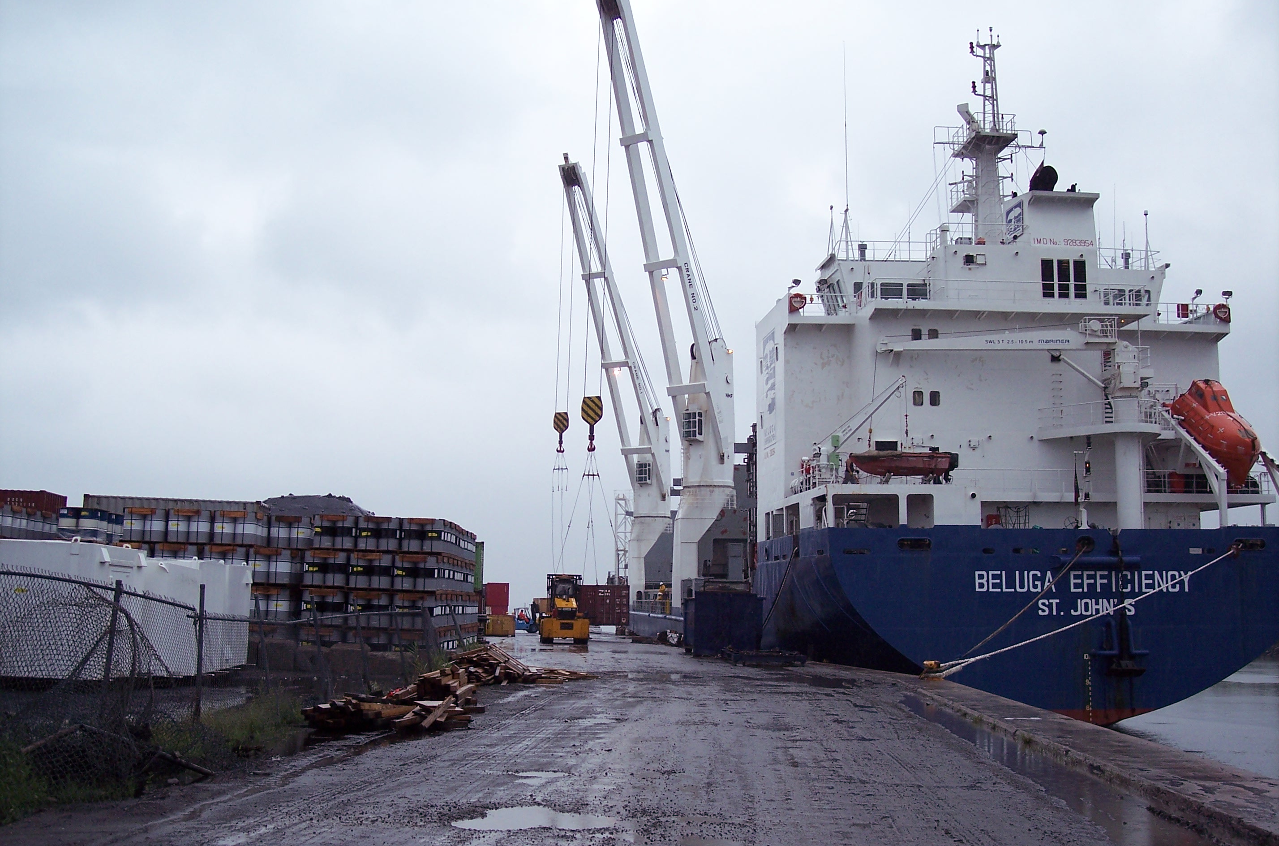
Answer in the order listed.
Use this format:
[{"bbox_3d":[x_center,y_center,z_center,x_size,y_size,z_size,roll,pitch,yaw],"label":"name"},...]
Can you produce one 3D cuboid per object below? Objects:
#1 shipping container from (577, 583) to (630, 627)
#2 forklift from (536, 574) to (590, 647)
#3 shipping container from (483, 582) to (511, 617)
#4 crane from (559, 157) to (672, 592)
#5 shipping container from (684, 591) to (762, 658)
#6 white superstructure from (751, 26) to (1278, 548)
[{"bbox_3d":[-3.089,12.342,97.268,2.440,2.590,6.060,4,-9,-28],"label":"shipping container"},{"bbox_3d":[-4.005,10.059,77.948,2.700,3.600,6.200,1,-8,-3],"label":"forklift"},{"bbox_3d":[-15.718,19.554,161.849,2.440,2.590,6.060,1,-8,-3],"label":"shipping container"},{"bbox_3d":[-2.700,-4.420,150.859,4.400,44.254,18.139,-5,-9,36],"label":"crane"},{"bbox_3d":[3.233,8.035,57.820,2.580,2.500,5.600,1,-8,-3],"label":"shipping container"},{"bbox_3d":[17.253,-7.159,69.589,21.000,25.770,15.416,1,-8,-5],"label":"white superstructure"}]

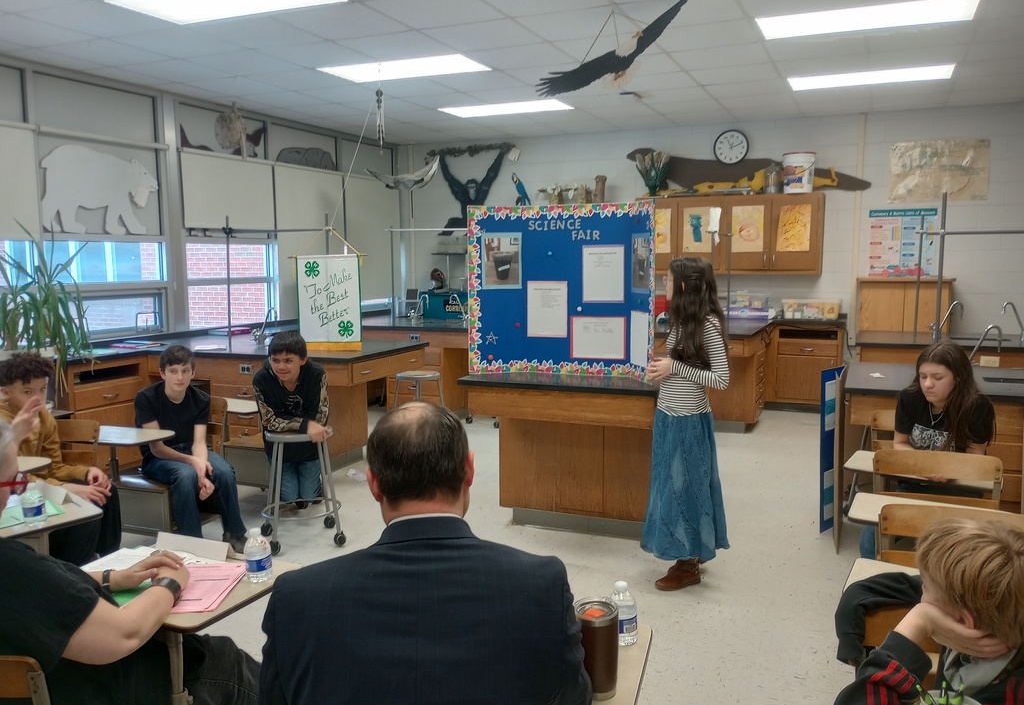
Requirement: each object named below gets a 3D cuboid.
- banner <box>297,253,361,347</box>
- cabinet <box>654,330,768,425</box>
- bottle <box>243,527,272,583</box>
[{"bbox_3d":[-1.123,-0.315,5.155,0.470,0.585,0.030,3,7,23],"label":"banner"},{"bbox_3d":[1.703,0.204,7.507,1.070,0.900,1.450,3,7,23],"label":"cabinet"},{"bbox_3d":[-0.625,0.488,2.031,0.066,0.132,0.066,0,7,0],"label":"bottle"}]

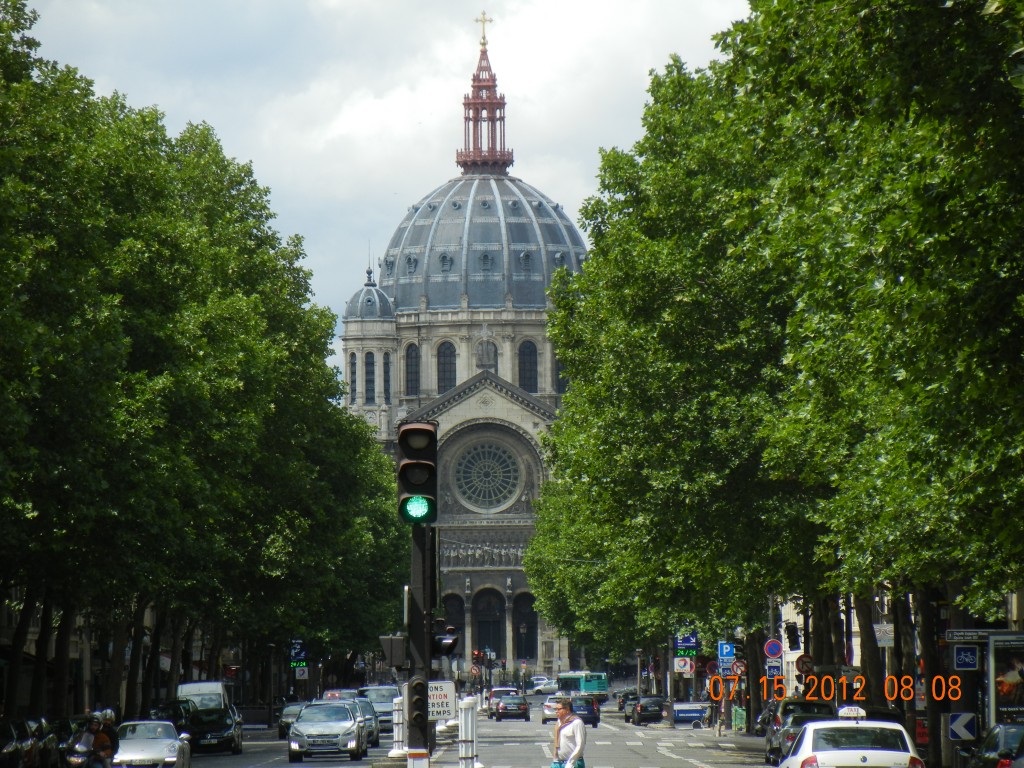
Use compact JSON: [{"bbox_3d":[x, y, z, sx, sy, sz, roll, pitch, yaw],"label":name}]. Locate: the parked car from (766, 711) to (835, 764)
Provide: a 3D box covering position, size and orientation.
[{"bbox_3d":[7.341,8.695,165.500,1.780,1.370,4.400,0,-3,0],"label":"parked car"}]

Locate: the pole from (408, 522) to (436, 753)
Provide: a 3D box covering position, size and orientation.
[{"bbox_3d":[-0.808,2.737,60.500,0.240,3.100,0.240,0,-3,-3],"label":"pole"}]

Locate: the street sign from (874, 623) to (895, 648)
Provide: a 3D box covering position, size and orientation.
[{"bbox_3d":[12.887,8.742,235.000,0.740,0.820,0.080,-1,-3,2],"label":"street sign"}]

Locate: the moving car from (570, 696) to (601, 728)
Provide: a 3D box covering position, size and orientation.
[{"bbox_3d":[3.616,16.730,345.000,1.780,1.570,4.300,0,-3,-1],"label":"moving car"}]

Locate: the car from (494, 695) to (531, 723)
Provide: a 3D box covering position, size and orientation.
[{"bbox_3d":[0.059,17.244,361.000,1.820,1.480,4.700,0,-3,0],"label":"car"}]

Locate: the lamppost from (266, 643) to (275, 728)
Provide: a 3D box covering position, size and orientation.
[{"bbox_3d":[-10.771,13.498,303.000,0.380,3.850,0.380,0,-3,0],"label":"lamppost"}]

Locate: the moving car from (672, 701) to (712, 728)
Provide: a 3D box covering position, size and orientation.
[{"bbox_3d":[8.020,14.684,301.000,1.800,1.300,4.000,0,-3,0],"label":"moving car"}]

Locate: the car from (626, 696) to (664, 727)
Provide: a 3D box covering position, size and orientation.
[{"bbox_3d":[6.706,15.777,328.000,1.780,1.500,4.300,0,-3,0],"label":"car"}]

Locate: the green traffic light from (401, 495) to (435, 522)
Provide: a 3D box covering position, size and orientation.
[{"bbox_3d":[-0.840,1.112,60.500,0.320,0.280,0.300,0,-3,-3],"label":"green traffic light"}]

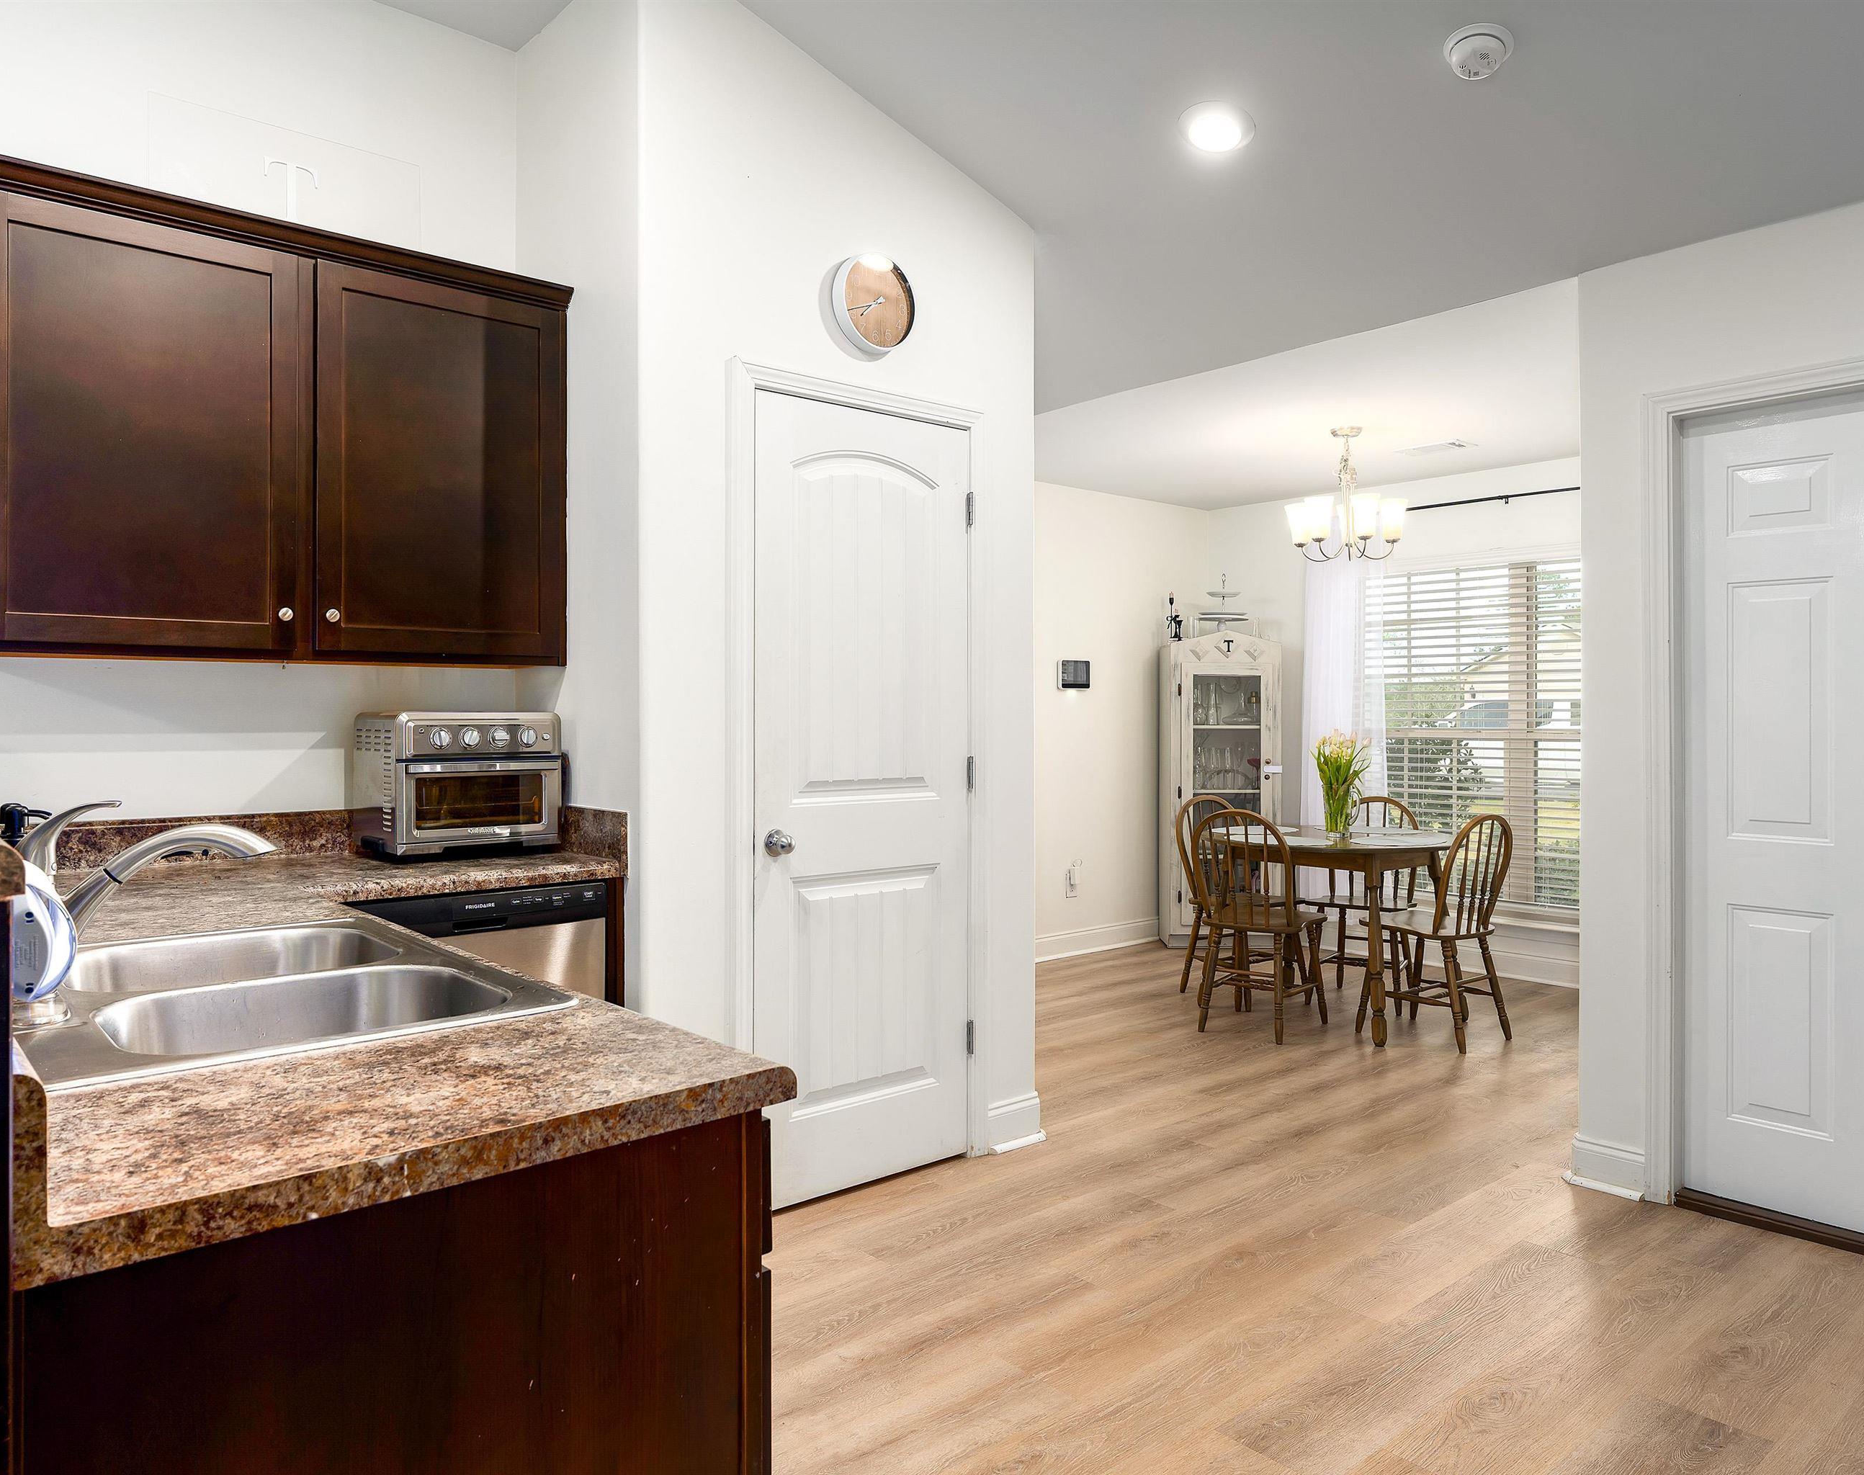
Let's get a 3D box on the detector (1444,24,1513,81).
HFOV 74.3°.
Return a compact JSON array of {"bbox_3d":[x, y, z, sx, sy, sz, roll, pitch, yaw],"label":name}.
[{"bbox_3d":[1.152,-1.436,2.595,0.140,0.045,0.140,20,-12,-39],"label":"detector"}]

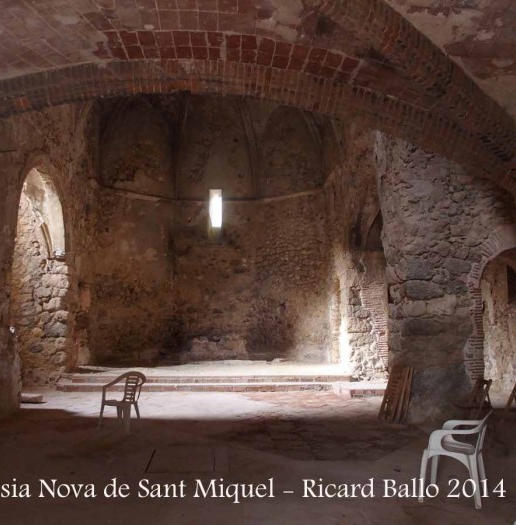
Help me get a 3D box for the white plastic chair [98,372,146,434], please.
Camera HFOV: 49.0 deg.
[{"bbox_3d":[-2.030,2.113,8.589,0.570,0.820,0.560,-3,-7,23],"label":"white plastic chair"}]

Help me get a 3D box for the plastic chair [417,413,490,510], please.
[{"bbox_3d":[1.835,1.760,5.222,0.590,0.810,0.570,-3,-7,28],"label":"plastic chair"}]

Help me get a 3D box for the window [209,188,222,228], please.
[{"bbox_3d":[-1.449,-1.841,19.302,0.460,1.340,0.250,0,-6,0],"label":"window"}]

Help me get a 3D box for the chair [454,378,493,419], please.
[{"bbox_3d":[3.060,2.053,7.928,0.520,0.800,0.430,0,-6,-2],"label":"chair"}]

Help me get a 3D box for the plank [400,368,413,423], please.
[{"bbox_3d":[2.406,2.155,9.174,0.100,0.880,0.050,8,-9,1],"label":"plank"}]

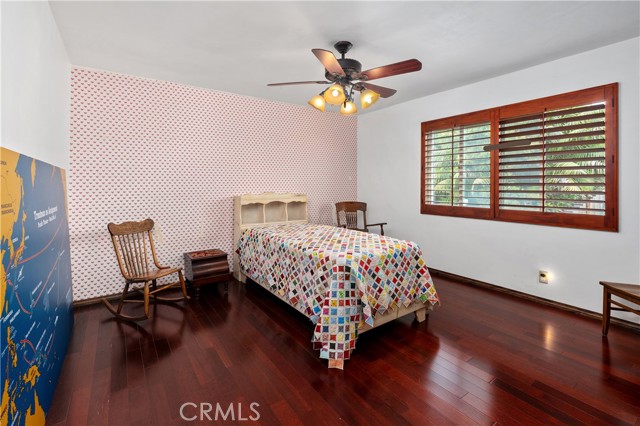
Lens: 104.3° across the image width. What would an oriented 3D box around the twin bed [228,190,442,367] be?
[{"bbox_3d":[-0.050,0.377,2.770,1.080,1.100,2.200,-3,6,-37],"label":"twin bed"}]

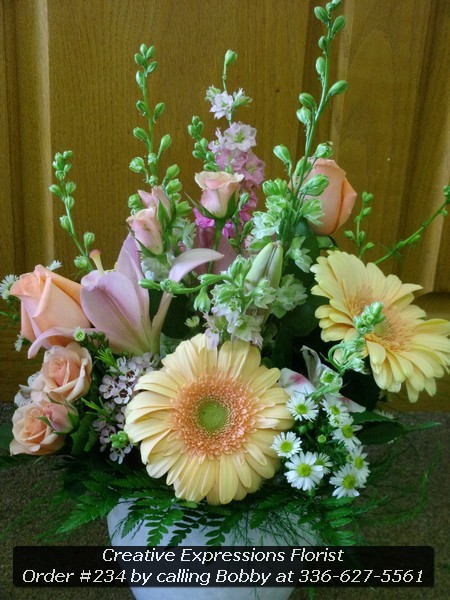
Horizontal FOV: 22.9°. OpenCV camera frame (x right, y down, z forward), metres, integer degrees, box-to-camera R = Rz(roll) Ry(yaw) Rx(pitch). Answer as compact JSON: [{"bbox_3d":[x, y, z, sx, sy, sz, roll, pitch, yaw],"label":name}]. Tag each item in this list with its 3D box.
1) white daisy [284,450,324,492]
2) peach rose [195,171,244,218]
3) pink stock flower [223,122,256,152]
[{"bbox_3d":[0.051,0.110,0.715,0.025,0.025,0.010,5,-11,3],"label":"white daisy"},{"bbox_3d":[-0.004,-0.067,0.700,0.031,0.032,0.030,2,18,0],"label":"peach rose"},{"bbox_3d":[0.010,-0.108,0.735,0.022,0.020,0.015,0,-6,-6],"label":"pink stock flower"}]

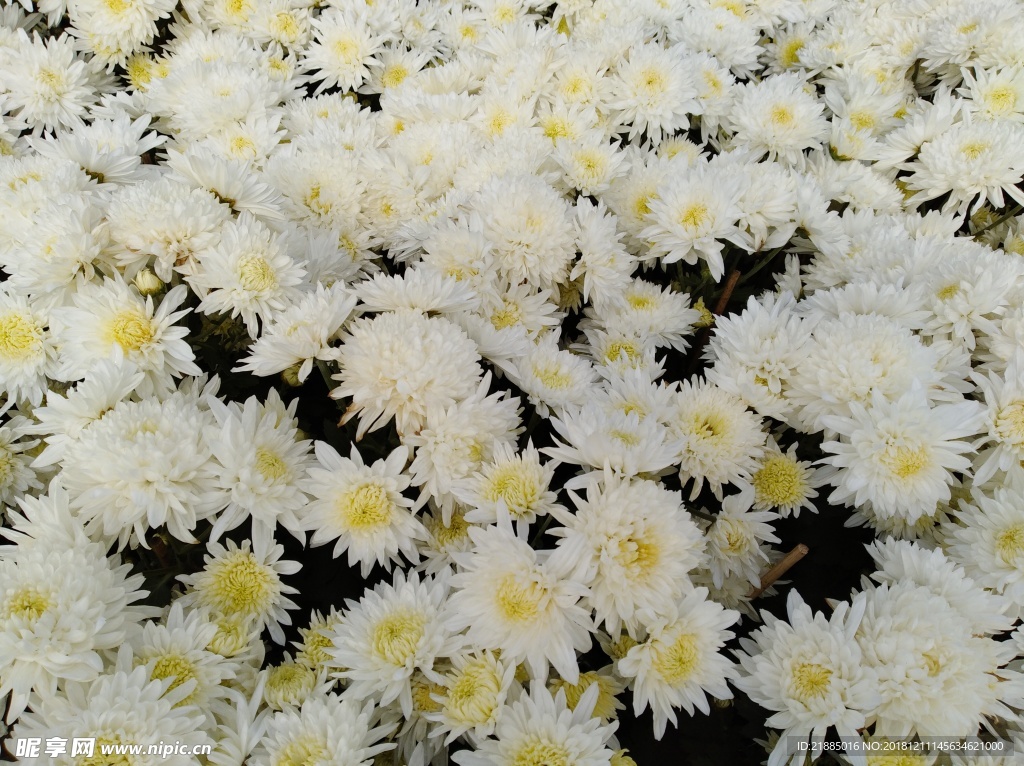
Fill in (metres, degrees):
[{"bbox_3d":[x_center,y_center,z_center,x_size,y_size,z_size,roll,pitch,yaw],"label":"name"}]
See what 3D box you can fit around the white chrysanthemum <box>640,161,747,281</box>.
[{"bbox_3d":[0.135,-0.121,0.570,0.085,0.046,0.085,-3,73,14],"label":"white chrysanthemum"}]

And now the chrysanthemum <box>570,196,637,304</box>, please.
[{"bbox_3d":[0.069,-0.099,0.575,0.037,0.083,0.083,-13,9,34],"label":"chrysanthemum"}]

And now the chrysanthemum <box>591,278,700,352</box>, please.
[{"bbox_3d":[0.113,-0.055,0.650,0.090,0.048,0.090,2,37,-2],"label":"chrysanthemum"}]

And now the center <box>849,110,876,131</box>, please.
[{"bbox_3d":[0.292,-0.219,0.640,0.022,0.010,0.022,0,62,25],"label":"center"}]

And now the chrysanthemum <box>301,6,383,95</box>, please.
[{"bbox_3d":[-0.214,-0.421,0.970,0.102,0.045,0.102,7,75,-7],"label":"chrysanthemum"}]

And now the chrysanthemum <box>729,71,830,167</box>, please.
[{"bbox_3d":[0.221,-0.220,0.640,0.085,0.045,0.085,0,73,19],"label":"chrysanthemum"}]

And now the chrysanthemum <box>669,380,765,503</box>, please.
[{"bbox_3d":[0.154,0.042,0.575,0.076,0.046,0.076,-2,60,2],"label":"chrysanthemum"}]

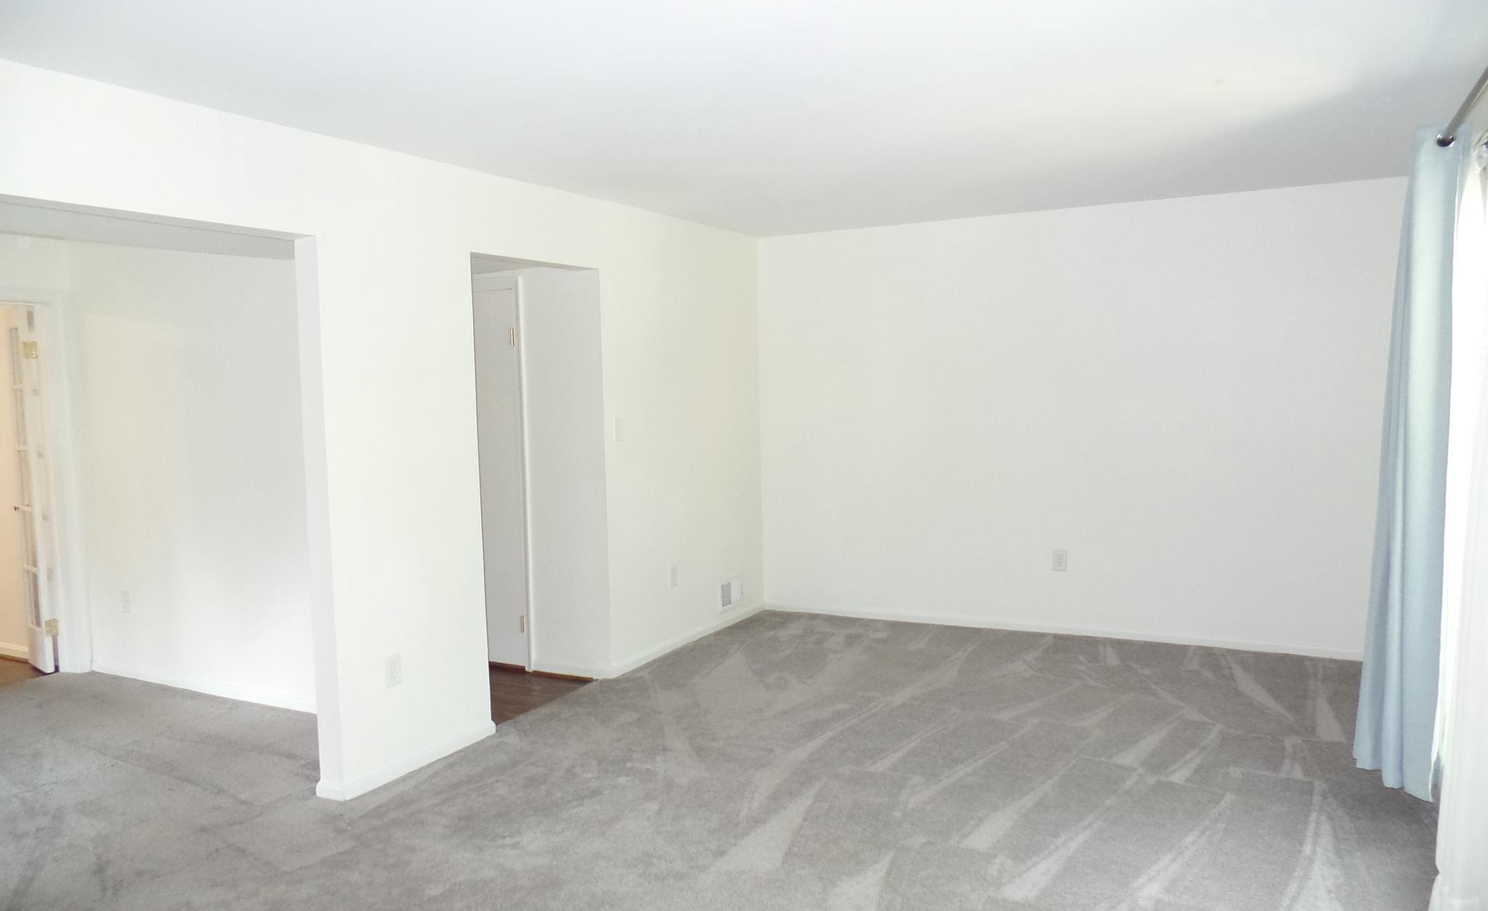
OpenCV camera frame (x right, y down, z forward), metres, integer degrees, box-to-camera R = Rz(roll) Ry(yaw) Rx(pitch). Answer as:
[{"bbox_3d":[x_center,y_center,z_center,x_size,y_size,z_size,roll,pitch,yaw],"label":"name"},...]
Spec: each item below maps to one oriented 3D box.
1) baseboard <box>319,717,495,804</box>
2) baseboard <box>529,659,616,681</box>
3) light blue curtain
[{"bbox_3d":[-1.350,1.222,4.040,0.145,0.072,0.805,1,5,29],"label":"baseboard"},{"bbox_3d":[-0.916,1.140,5.239,0.560,0.070,0.020,1,5,29],"label":"baseboard"},{"bbox_3d":[2.302,0.051,3.438,0.240,2.240,0.350,1,5,29],"label":"light blue curtain"}]

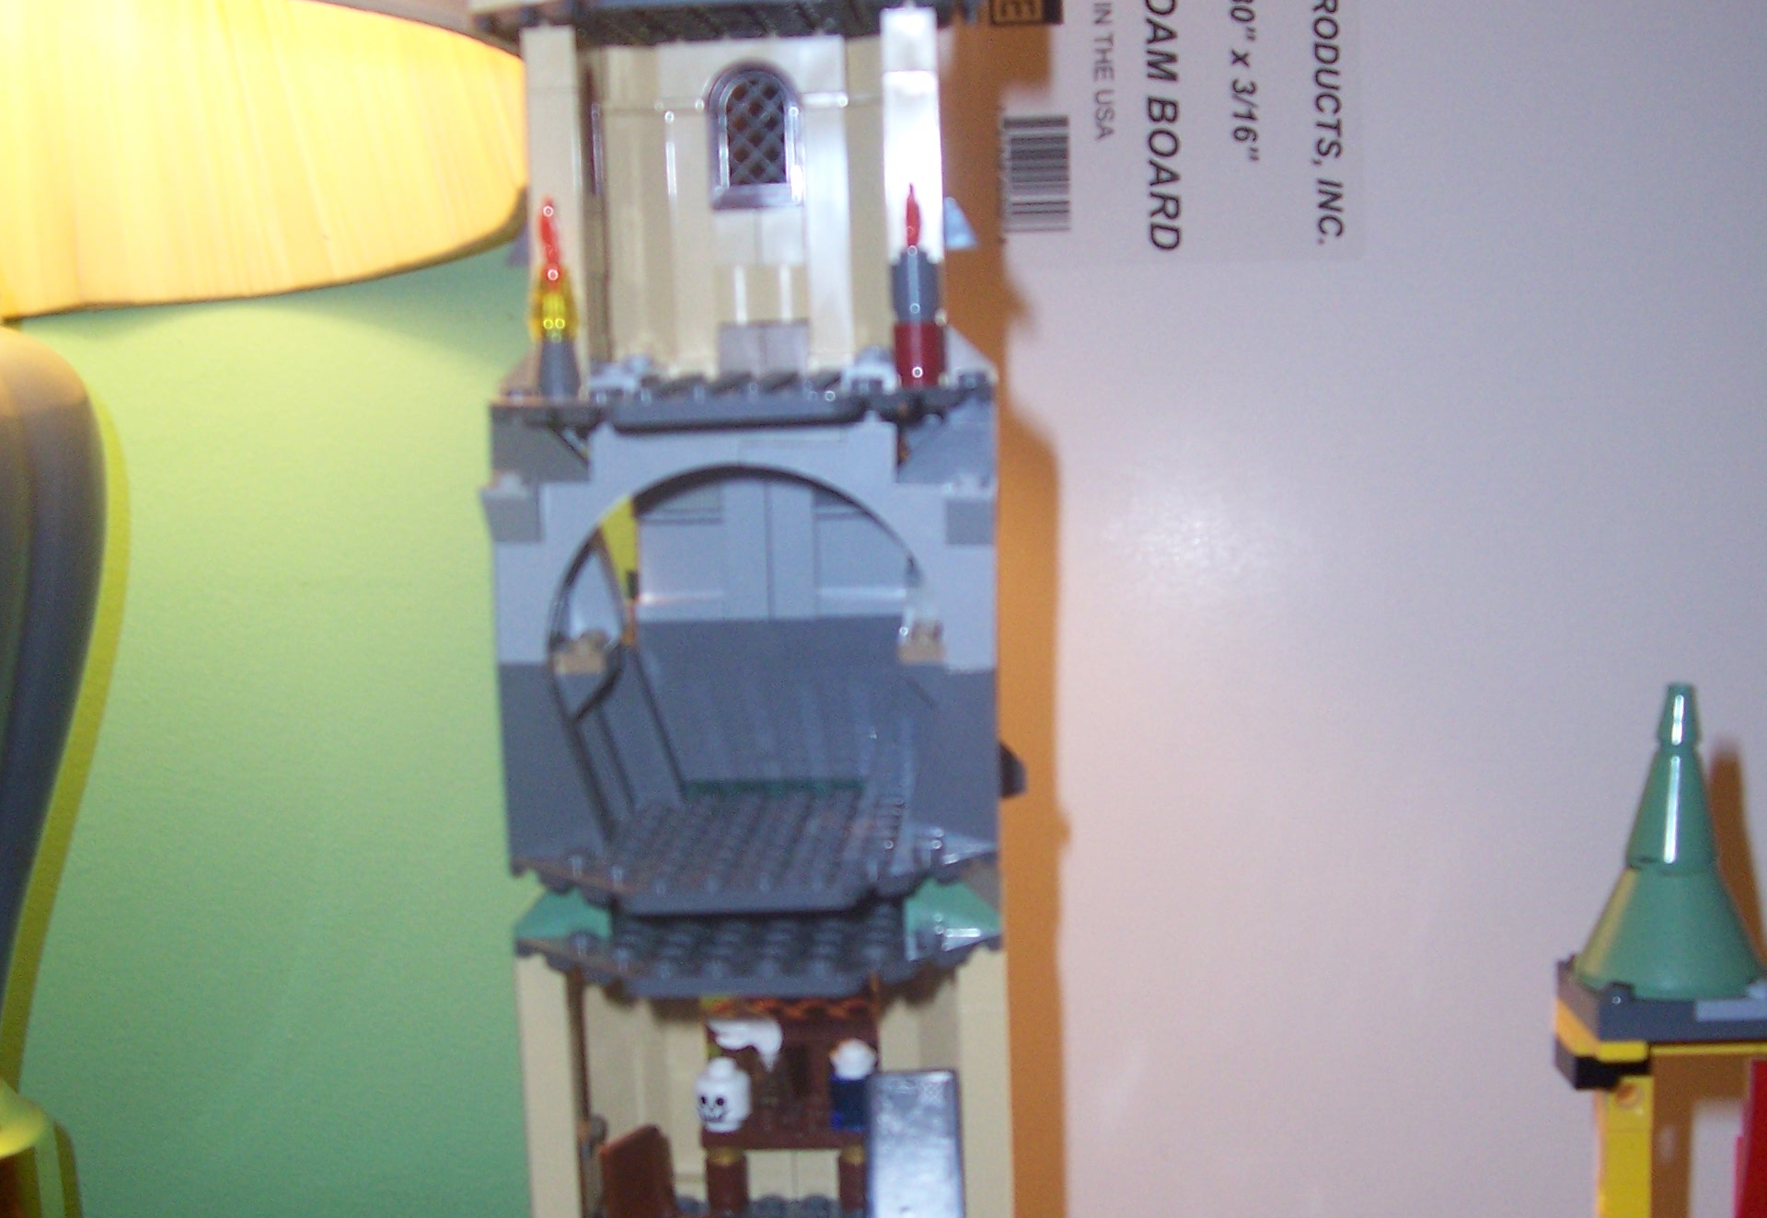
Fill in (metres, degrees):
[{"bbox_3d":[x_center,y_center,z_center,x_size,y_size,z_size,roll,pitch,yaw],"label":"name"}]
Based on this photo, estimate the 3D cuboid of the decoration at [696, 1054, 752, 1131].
[{"bbox_3d":[-0.029,0.089,0.422,0.010,0.012,0.010,-2,8,0],"label":"decoration"}]

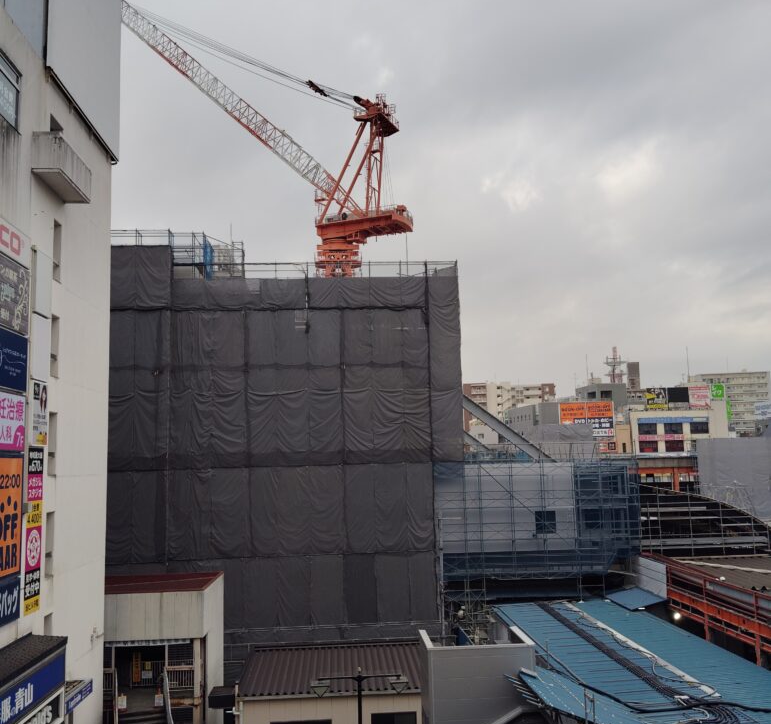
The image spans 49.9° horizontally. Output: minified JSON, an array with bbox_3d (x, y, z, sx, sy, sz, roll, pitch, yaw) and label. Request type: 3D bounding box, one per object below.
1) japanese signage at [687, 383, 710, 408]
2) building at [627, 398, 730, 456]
[{"bbox_3d":[56.859,6.157,150.206,4.000,4.400,0.500,0,-7,-8],"label":"japanese signage"},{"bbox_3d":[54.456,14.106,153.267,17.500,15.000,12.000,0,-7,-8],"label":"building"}]

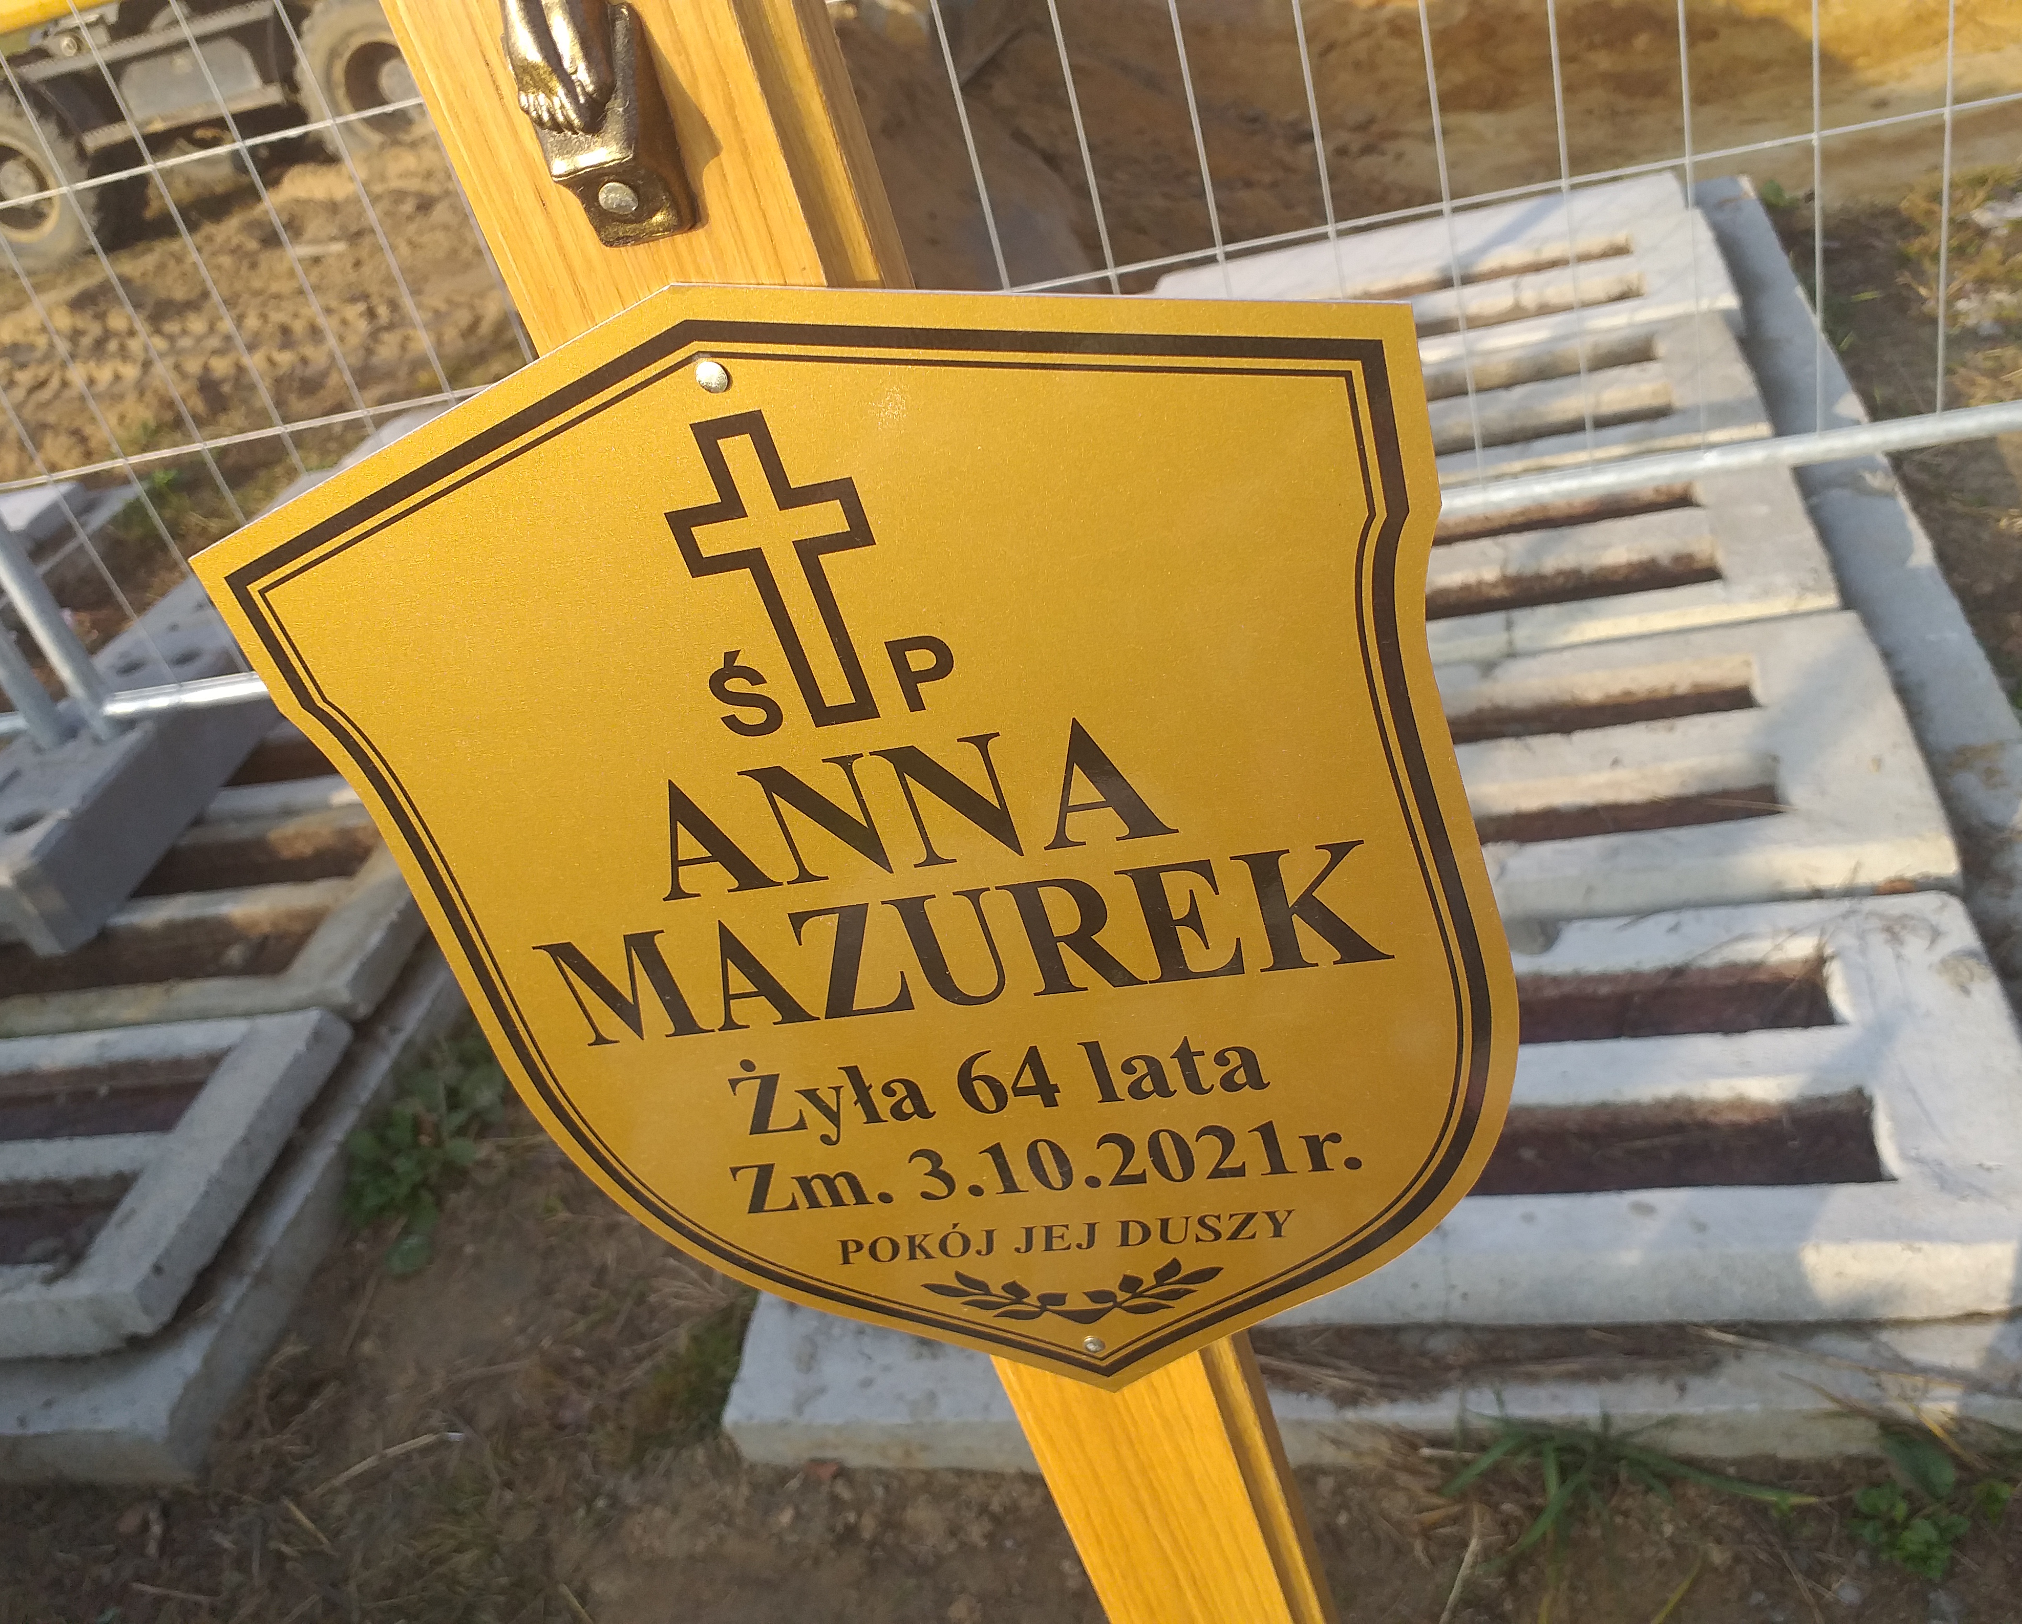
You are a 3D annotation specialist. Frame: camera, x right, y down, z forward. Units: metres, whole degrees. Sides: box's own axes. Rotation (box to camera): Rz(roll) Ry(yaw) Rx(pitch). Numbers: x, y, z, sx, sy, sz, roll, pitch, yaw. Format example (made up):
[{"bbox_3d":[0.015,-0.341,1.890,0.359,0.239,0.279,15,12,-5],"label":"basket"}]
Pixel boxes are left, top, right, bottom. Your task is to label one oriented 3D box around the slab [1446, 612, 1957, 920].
[{"bbox_3d":[0.425,-0.012,1.642,0.800,0.080,0.365,-6,38,16],"label":"slab"}]

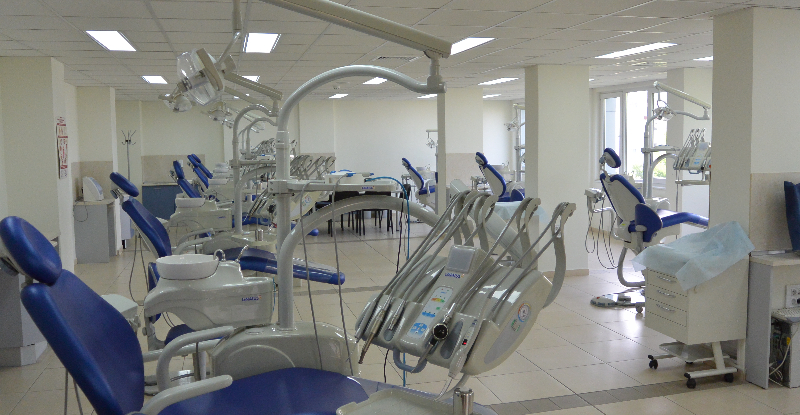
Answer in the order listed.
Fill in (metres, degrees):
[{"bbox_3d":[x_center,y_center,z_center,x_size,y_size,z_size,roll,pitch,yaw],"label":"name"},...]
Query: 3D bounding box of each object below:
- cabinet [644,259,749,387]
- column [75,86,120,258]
[{"bbox_3d":[2.047,0.745,4.758,0.465,0.840,0.480,-2,6,-14],"label":"cabinet"},{"bbox_3d":[-4.511,-0.540,10.349,0.465,2.482,0.360,-2,6,-14],"label":"column"}]

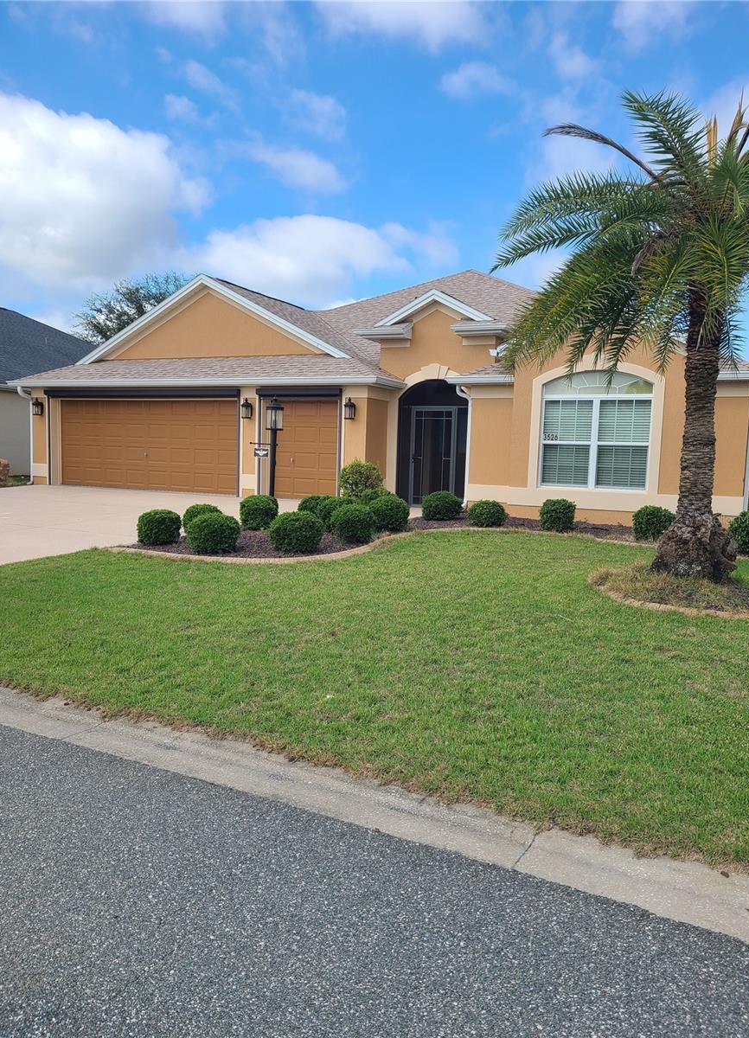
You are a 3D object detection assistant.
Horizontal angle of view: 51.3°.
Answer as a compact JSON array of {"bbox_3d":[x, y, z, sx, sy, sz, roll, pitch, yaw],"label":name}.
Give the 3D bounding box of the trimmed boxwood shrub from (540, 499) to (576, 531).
[{"bbox_3d":[3.035,-0.069,12.845,0.578,0.502,0.578,3,5,13],"label":"trimmed boxwood shrub"}]

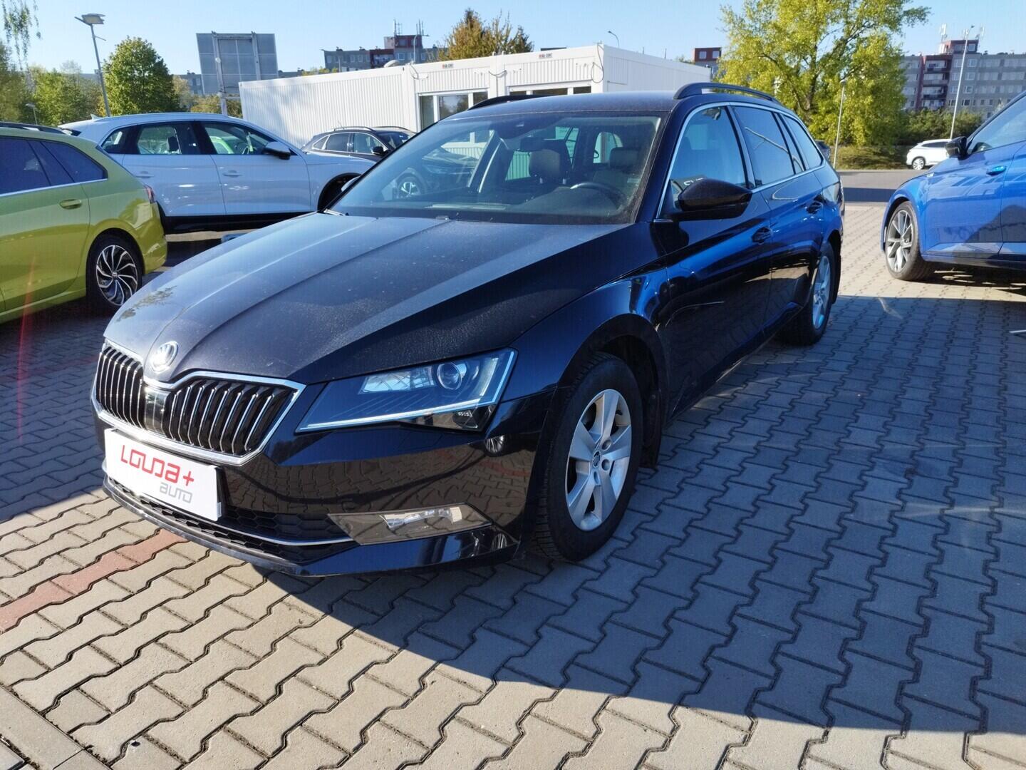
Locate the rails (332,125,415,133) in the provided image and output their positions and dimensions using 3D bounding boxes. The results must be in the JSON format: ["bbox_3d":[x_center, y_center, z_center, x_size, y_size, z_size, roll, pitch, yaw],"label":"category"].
[{"bbox_3d":[-3.048,-5.633,16.369,1.400,0.130,1.200,11,22,34],"label":"rails"}]

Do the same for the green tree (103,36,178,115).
[{"bbox_3d":[-21.024,-15.703,42.629,4.400,7.830,4.400,-10,19,-23],"label":"green tree"}]

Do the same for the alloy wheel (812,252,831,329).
[{"bbox_3d":[1.828,-0.582,4.559,0.160,0.445,0.445,10,22,33],"label":"alloy wheel"}]

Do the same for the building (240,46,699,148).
[{"bbox_3d":[-1.140,-6.720,19.786,10.940,2.840,6.060,10,21,32],"label":"building"}]

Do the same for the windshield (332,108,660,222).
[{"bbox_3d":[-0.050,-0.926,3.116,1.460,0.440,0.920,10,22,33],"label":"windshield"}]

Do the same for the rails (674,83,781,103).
[{"bbox_3d":[1.131,-1.455,3.728,0.065,0.090,1.580,10,22,33],"label":"rails"}]

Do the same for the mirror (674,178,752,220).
[{"bbox_3d":[0.740,-0.692,2.752,0.250,0.160,0.180,10,22,33],"label":"mirror"}]

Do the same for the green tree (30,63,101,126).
[{"bbox_3d":[-30.316,-17.992,51.052,4.800,7.512,4.800,-11,20,-27],"label":"green tree"}]

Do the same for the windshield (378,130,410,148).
[{"bbox_3d":[-2.192,-5.195,15.879,0.850,0.500,1.360,11,22,34],"label":"windshield"}]

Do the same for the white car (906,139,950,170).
[{"bbox_3d":[23.057,-12.003,38.621,4.350,1.600,1.840,13,23,39],"label":"white car"}]

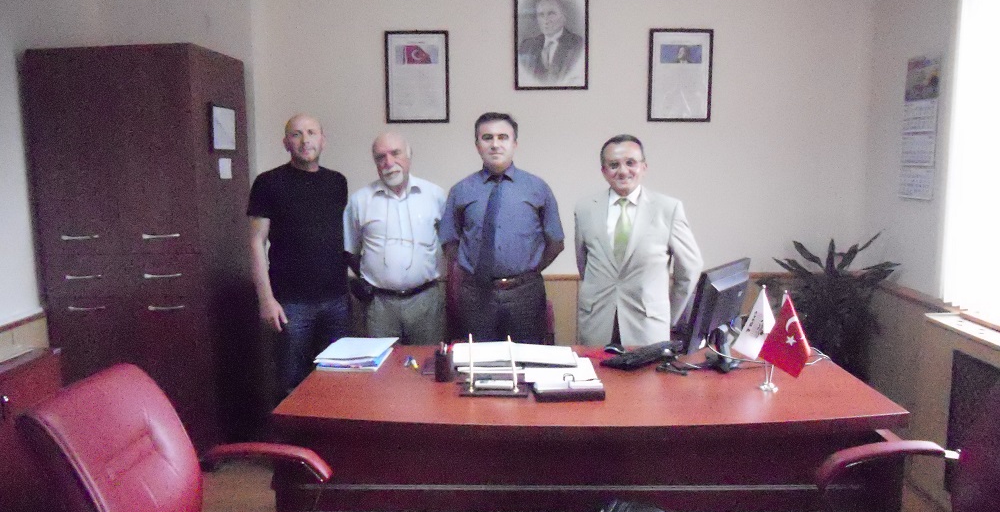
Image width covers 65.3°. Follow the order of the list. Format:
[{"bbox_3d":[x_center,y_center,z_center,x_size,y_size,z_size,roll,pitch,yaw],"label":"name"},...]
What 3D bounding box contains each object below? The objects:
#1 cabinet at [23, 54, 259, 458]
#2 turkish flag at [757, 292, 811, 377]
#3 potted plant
[{"bbox_3d":[-1.834,-0.005,4.133,0.771,2.075,0.700,0,7,1],"label":"cabinet"},{"bbox_3d":[0.997,0.275,2.733,0.180,0.290,0.070,1,9,6],"label":"turkish flag"},{"bbox_3d":[1.638,0.470,3.896,0.580,1.173,0.550,0,9,0],"label":"potted plant"}]

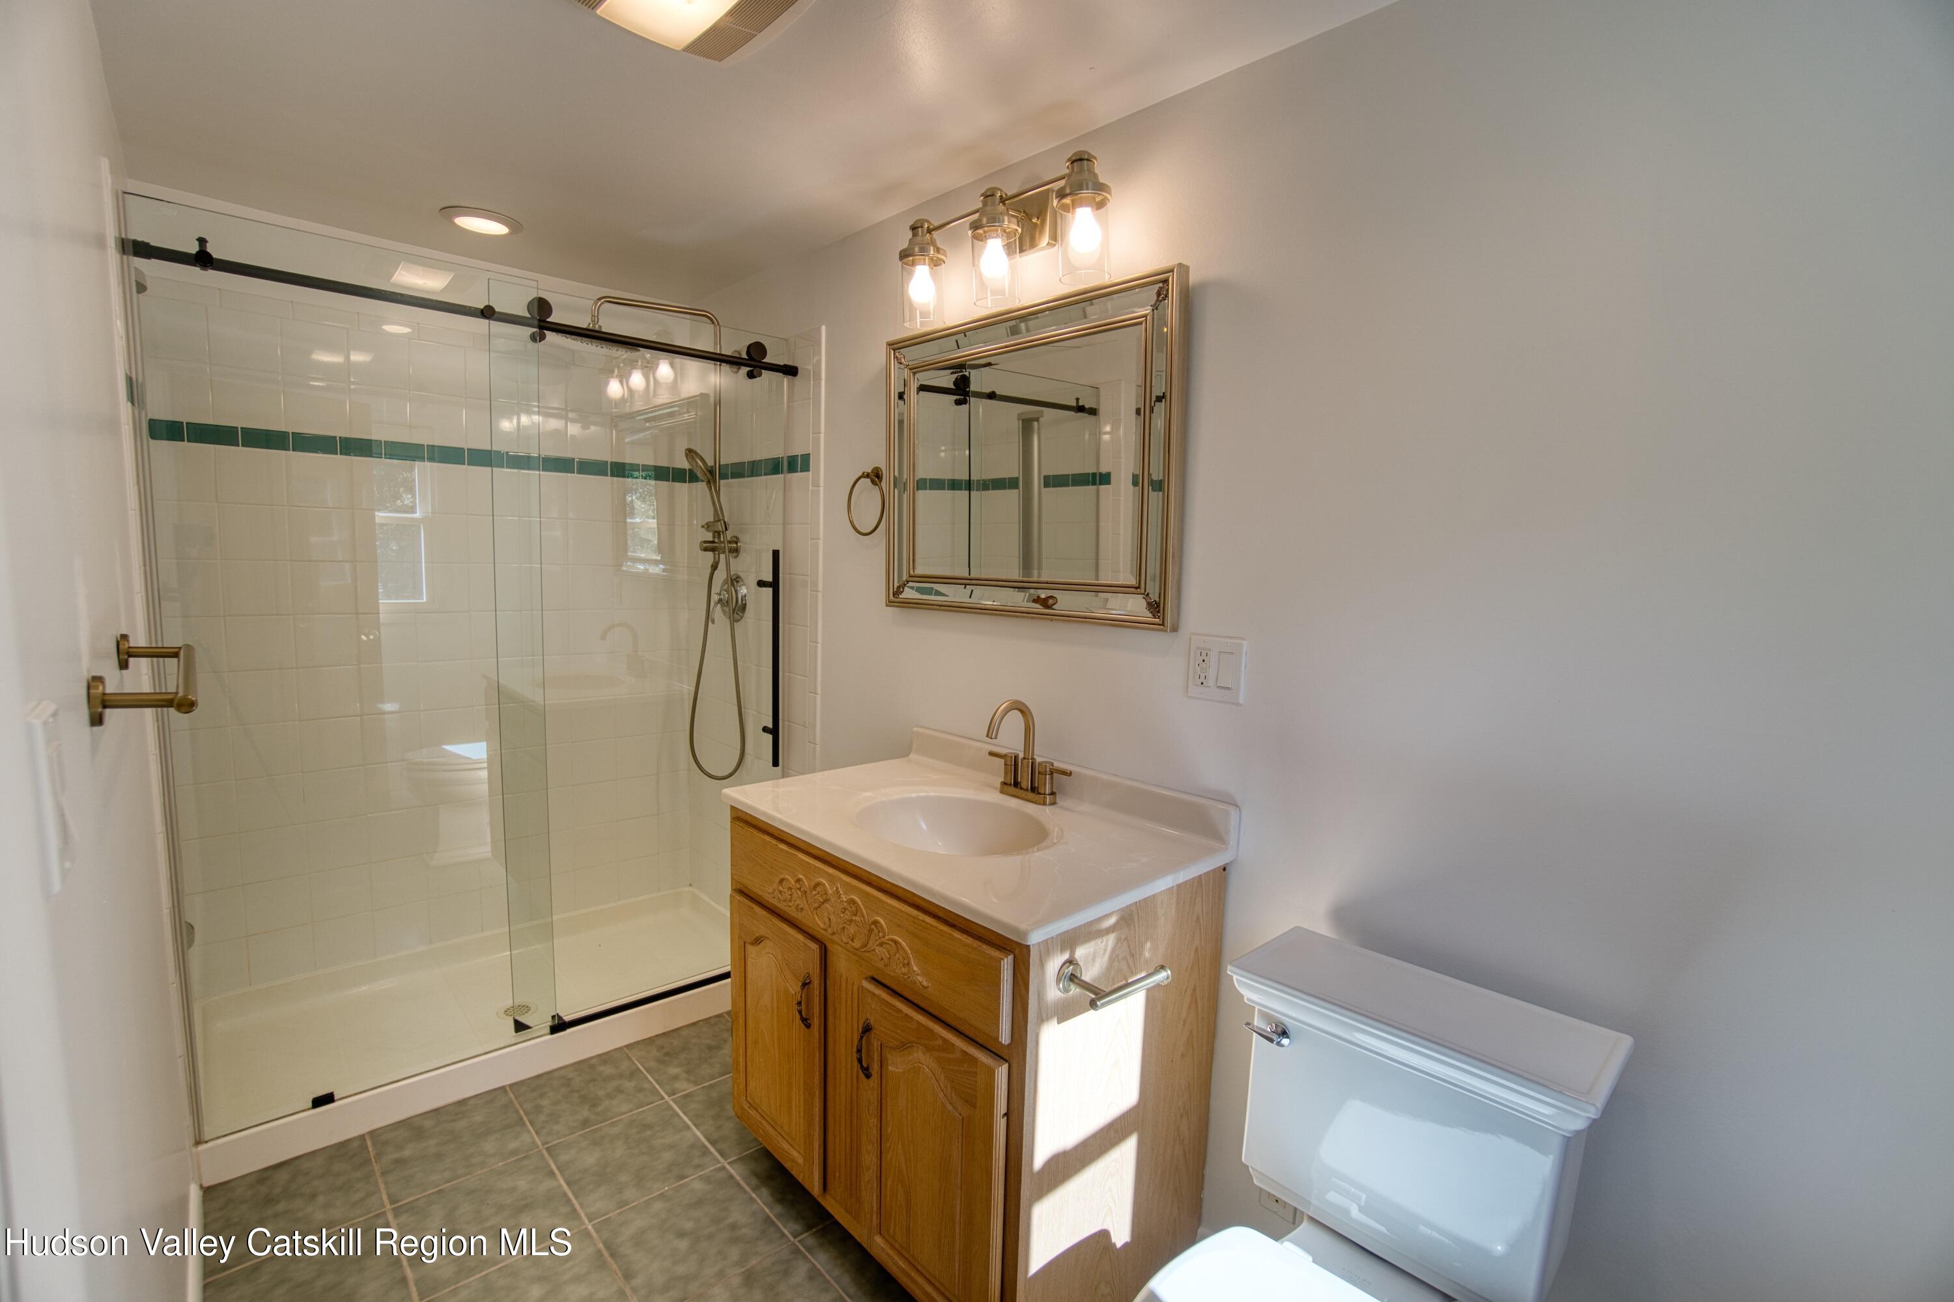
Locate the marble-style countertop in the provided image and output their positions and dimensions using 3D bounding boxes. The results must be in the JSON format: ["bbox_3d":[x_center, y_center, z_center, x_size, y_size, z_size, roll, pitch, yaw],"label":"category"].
[{"bbox_3d":[-0.039,0.315,1.689,0.565,0.106,0.945,-4,9,-44],"label":"marble-style countertop"}]

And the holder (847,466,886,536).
[{"bbox_3d":[-0.293,-0.411,2.253,0.064,0.190,0.172,-4,9,-44],"label":"holder"}]

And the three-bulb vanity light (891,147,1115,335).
[{"bbox_3d":[0.069,-0.860,1.759,0.190,0.245,0.570,-4,9,-44],"label":"three-bulb vanity light"}]

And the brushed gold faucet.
[{"bbox_3d":[0.078,0.223,1.806,0.165,0.226,0.255,-4,9,-44],"label":"brushed gold faucet"}]

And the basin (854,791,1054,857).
[{"bbox_3d":[-0.053,0.417,1.673,0.365,0.140,0.440,-4,9,-44],"label":"basin"}]

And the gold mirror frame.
[{"bbox_3d":[0.080,-0.420,1.870,0.037,0.685,0.874,-8,11,-44],"label":"gold mirror frame"}]

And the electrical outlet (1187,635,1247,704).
[{"bbox_3d":[0.457,0.036,1.562,0.008,0.121,0.119,-4,9,-44],"label":"electrical outlet"}]

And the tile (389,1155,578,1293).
[{"bbox_3d":[-1.058,1.230,1.763,0.302,0.010,0.302,-4,8,-42],"label":"tile"}]

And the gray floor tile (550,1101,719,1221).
[{"bbox_3d":[-0.825,1.217,1.953,0.302,0.010,0.302,-4,8,-42],"label":"gray floor tile"}]

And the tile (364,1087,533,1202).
[{"bbox_3d":[-1.273,1.199,1.983,0.302,0.010,0.302,-4,8,-42],"label":"tile"}]

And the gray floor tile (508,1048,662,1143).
[{"bbox_3d":[-1.040,1.186,2.175,0.302,0.010,0.302,-4,8,-42],"label":"gray floor tile"}]

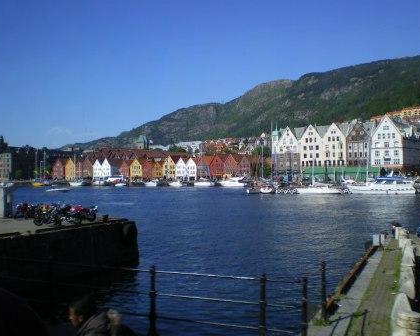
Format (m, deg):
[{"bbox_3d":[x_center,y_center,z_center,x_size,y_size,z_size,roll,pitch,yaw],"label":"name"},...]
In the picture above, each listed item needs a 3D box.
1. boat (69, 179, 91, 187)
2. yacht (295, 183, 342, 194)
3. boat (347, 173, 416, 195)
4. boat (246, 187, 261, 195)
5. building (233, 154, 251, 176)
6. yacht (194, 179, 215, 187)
[{"bbox_3d":[-73.285,8.069,275.000,12.510,4.380,3.600,-1,-1,31],"label":"boat"},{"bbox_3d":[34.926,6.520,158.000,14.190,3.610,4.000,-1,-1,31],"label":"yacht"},{"bbox_3d":[54.886,4.886,158.000,20.530,6.730,5.400,-1,-1,31],"label":"boat"},{"bbox_3d":[15.000,7.100,162.000,6.000,2.800,2.600,-1,-1,31],"label":"boat"},{"bbox_3d":[17.300,-0.300,264.000,7.500,12.500,9.000,-1,-1,31],"label":"building"},{"bbox_3d":[-3.007,7.189,245.000,9.130,4.410,3.200,-1,-1,31],"label":"yacht"}]

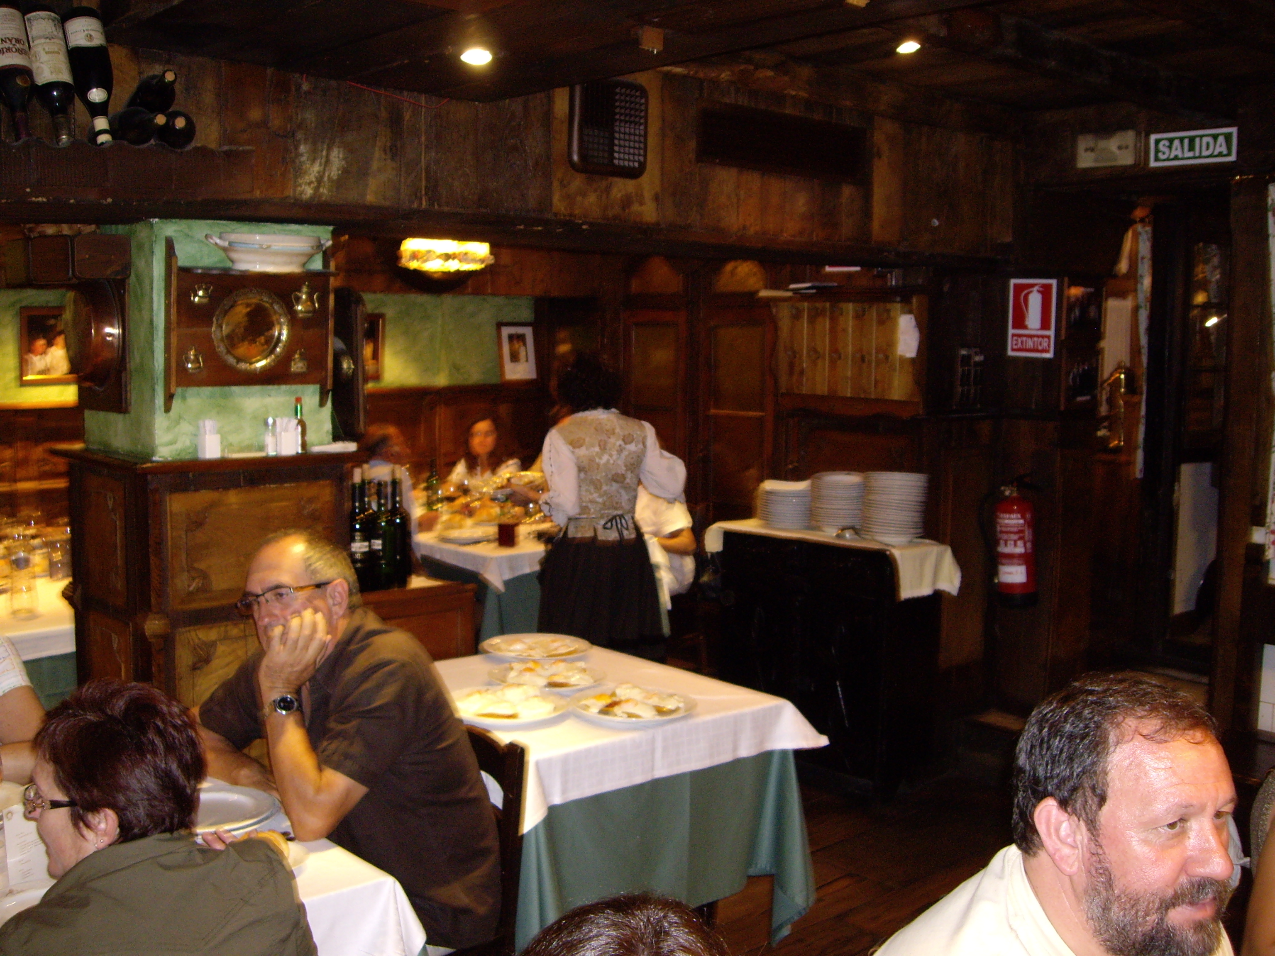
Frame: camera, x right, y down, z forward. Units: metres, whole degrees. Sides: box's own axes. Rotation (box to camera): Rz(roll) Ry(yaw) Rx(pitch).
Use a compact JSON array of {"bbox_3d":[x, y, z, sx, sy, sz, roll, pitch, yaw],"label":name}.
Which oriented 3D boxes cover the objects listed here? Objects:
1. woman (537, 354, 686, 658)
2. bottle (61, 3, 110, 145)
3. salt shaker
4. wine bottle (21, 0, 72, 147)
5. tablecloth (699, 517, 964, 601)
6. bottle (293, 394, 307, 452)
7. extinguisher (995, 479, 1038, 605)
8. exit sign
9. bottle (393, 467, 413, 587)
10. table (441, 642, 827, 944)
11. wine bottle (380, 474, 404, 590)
[{"bbox_3d":[-0.106,0.336,5.124,0.510,1.560,0.420,-1,6,-14],"label":"woman"},{"bbox_3d":[-1.154,-0.853,2.970,0.083,0.298,0.083,-11,-9,-11],"label":"bottle"},{"bbox_3d":[-0.995,-0.089,3.250,0.044,0.090,0.044,-5,7,-42],"label":"salt shaker"},{"bbox_3d":[-1.339,-0.926,3.200,0.076,0.300,0.076,-9,2,0],"label":"wine bottle"},{"bbox_3d":[0.736,0.307,5.405,0.950,0.190,0.370,6,8,44],"label":"tablecloth"},{"bbox_3d":[-0.838,-0.132,3.480,0.037,0.142,0.037,-5,9,-40],"label":"bottle"},{"bbox_3d":[1.453,0.246,5.360,0.155,0.500,0.165,-6,9,-44],"label":"extinguisher"},{"bbox_3d":[1.867,-1.111,4.700,0.010,0.110,0.300,-6,9,-44],"label":"exit sign"},{"bbox_3d":[-0.663,0.135,3.900,0.075,0.325,0.075,-5,9,-40],"label":"bottle"},{"bbox_3d":[-0.188,0.881,3.357,0.750,0.760,0.820,-5,9,-40],"label":"table"},{"bbox_3d":[-0.688,0.154,3.830,0.075,0.300,0.075,-5,9,-40],"label":"wine bottle"}]

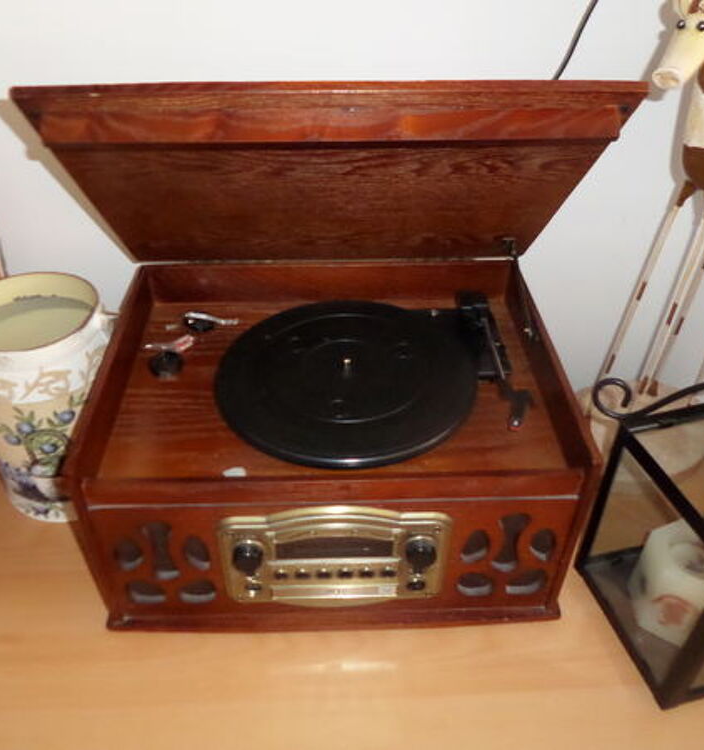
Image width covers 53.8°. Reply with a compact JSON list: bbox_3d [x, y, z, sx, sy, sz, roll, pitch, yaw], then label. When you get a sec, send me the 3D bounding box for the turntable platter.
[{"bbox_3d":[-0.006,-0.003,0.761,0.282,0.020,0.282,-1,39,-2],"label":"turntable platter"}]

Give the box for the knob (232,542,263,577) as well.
[{"bbox_3d":[-0.099,0.174,0.658,0.030,0.030,0.017,-1,39,-2],"label":"knob"}]

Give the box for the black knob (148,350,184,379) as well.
[{"bbox_3d":[-0.206,-0.012,0.771,0.035,0.014,0.035,-1,39,-2],"label":"black knob"}]

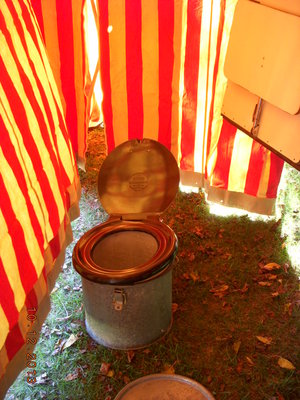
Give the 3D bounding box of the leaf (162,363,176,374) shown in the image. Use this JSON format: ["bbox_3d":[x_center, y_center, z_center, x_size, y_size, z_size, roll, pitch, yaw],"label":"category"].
[{"bbox_3d":[0.071,0.614,1.978,0.051,0.015,0.061,0,26,0],"label":"leaf"}]

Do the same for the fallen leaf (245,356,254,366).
[{"bbox_3d":[0.344,0.556,1.871,0.020,0.013,0.040,-16,34,-23],"label":"fallen leaf"}]

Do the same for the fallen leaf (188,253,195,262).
[{"bbox_3d":[0.182,0.252,2.380,0.031,0.013,0.057,-9,32,-14],"label":"fallen leaf"}]

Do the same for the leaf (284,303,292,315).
[{"bbox_3d":[0.584,0.458,2.289,0.026,0.015,0.078,11,28,22],"label":"leaf"}]

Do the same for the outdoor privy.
[{"bbox_3d":[-0.083,0.165,2.117,0.395,0.700,0.483,4,26,9],"label":"outdoor privy"}]

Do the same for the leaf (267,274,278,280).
[{"bbox_3d":[0.563,0.357,2.495,0.056,0.015,0.045,-2,26,-3],"label":"leaf"}]

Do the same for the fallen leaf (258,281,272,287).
[{"bbox_3d":[0.473,0.343,2.224,0.054,0.013,0.029,6,32,10],"label":"fallen leaf"}]

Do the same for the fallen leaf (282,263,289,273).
[{"bbox_3d":[0.648,0.321,2.567,0.023,0.015,0.080,7,27,15],"label":"fallen leaf"}]

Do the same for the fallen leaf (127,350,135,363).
[{"bbox_3d":[-0.068,0.546,1.893,0.025,0.013,0.052,1,31,3],"label":"fallen leaf"}]

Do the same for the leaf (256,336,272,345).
[{"bbox_3d":[0.412,0.505,1.955,0.057,0.013,0.026,20,37,30],"label":"leaf"}]

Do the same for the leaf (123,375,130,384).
[{"bbox_3d":[-0.083,0.638,1.930,0.025,0.015,0.045,-8,27,-15],"label":"leaf"}]

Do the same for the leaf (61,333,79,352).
[{"bbox_3d":[-0.309,0.552,2.102,0.042,0.020,0.098,12,29,23],"label":"leaf"}]

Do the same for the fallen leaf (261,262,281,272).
[{"bbox_3d":[0.571,0.319,2.560,0.093,0.025,0.047,-4,26,-7],"label":"fallen leaf"}]

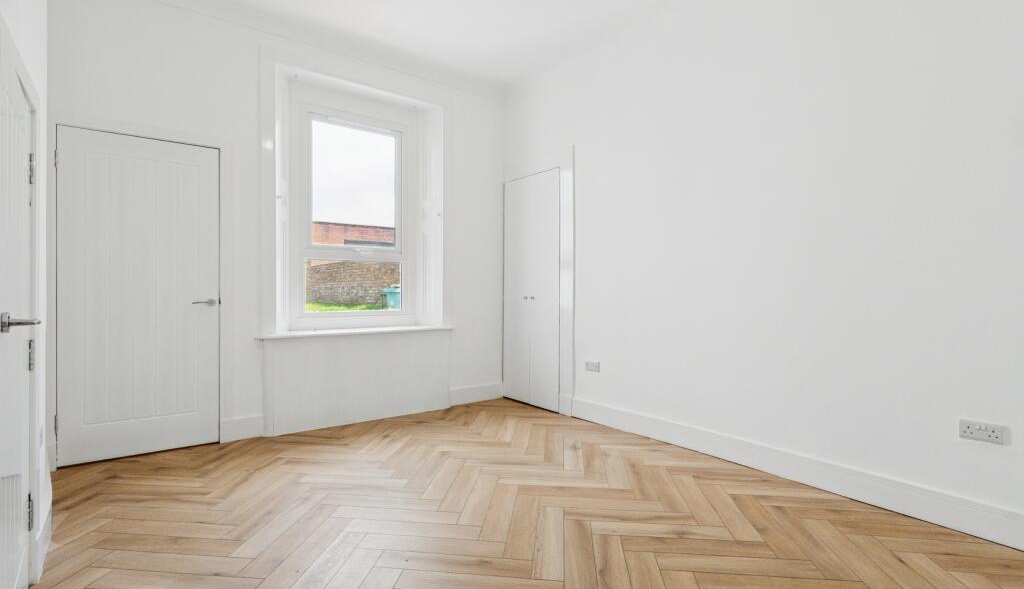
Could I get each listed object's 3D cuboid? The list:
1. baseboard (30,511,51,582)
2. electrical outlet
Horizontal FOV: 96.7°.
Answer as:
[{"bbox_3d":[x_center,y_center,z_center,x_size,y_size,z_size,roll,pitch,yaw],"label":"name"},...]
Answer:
[{"bbox_3d":[-1.809,0.969,1.746,0.020,0.163,0.240,0,0,-36],"label":"baseboard"},{"bbox_3d":[2.012,0.587,1.940,0.012,0.087,0.148,0,0,-36],"label":"electrical outlet"}]

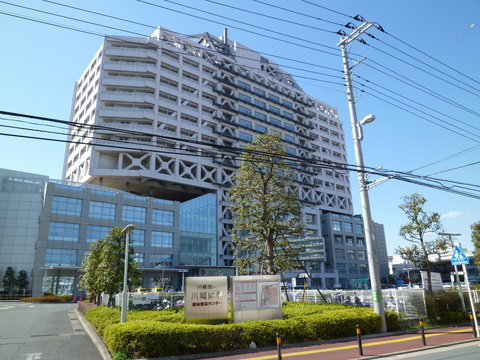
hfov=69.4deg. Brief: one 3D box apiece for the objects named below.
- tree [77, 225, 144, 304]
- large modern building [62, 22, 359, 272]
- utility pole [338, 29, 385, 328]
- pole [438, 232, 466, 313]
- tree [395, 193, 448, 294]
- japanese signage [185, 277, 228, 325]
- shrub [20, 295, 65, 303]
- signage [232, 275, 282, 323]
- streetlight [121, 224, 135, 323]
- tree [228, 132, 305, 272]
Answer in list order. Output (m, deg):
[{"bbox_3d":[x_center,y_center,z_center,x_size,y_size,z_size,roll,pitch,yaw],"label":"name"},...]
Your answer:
[{"bbox_3d":[-6.900,4.957,18.444,3.400,4.950,3.400,8,-18,-29],"label":"tree"},{"bbox_3d":[-2.105,-0.965,113.507,94.000,69.000,32.000,11,-20,-37],"label":"large modern building"},{"bbox_3d":[5.373,-0.690,14.046,0.700,12.800,1.900,8,-19,-30],"label":"utility pole"},{"bbox_3d":[10.805,4.674,17.269,1.750,4.050,0.350,7,-18,-27],"label":"pole"},{"bbox_3d":[9.378,3.739,17.881,2.800,6.250,2.800,8,-18,-29],"label":"tree"},{"bbox_3d":[-1.087,4.269,11.413,1.550,2.100,0.250,9,-19,-32],"label":"japanese signage"},{"bbox_3d":[-22.935,13.794,40.474,4.900,0.950,1.700,11,-20,-37],"label":"shrub"},{"bbox_3d":[0.642,4.464,12.226,2.050,2.100,0.250,9,-19,-32],"label":"signage"},{"bbox_3d":[-4.173,3.654,12.637,0.350,4.100,1.600,9,-19,-32],"label":"streetlight"},{"bbox_3d":[1.428,2.127,18.059,4.000,9.800,4.000,-1,-16,0],"label":"tree"}]

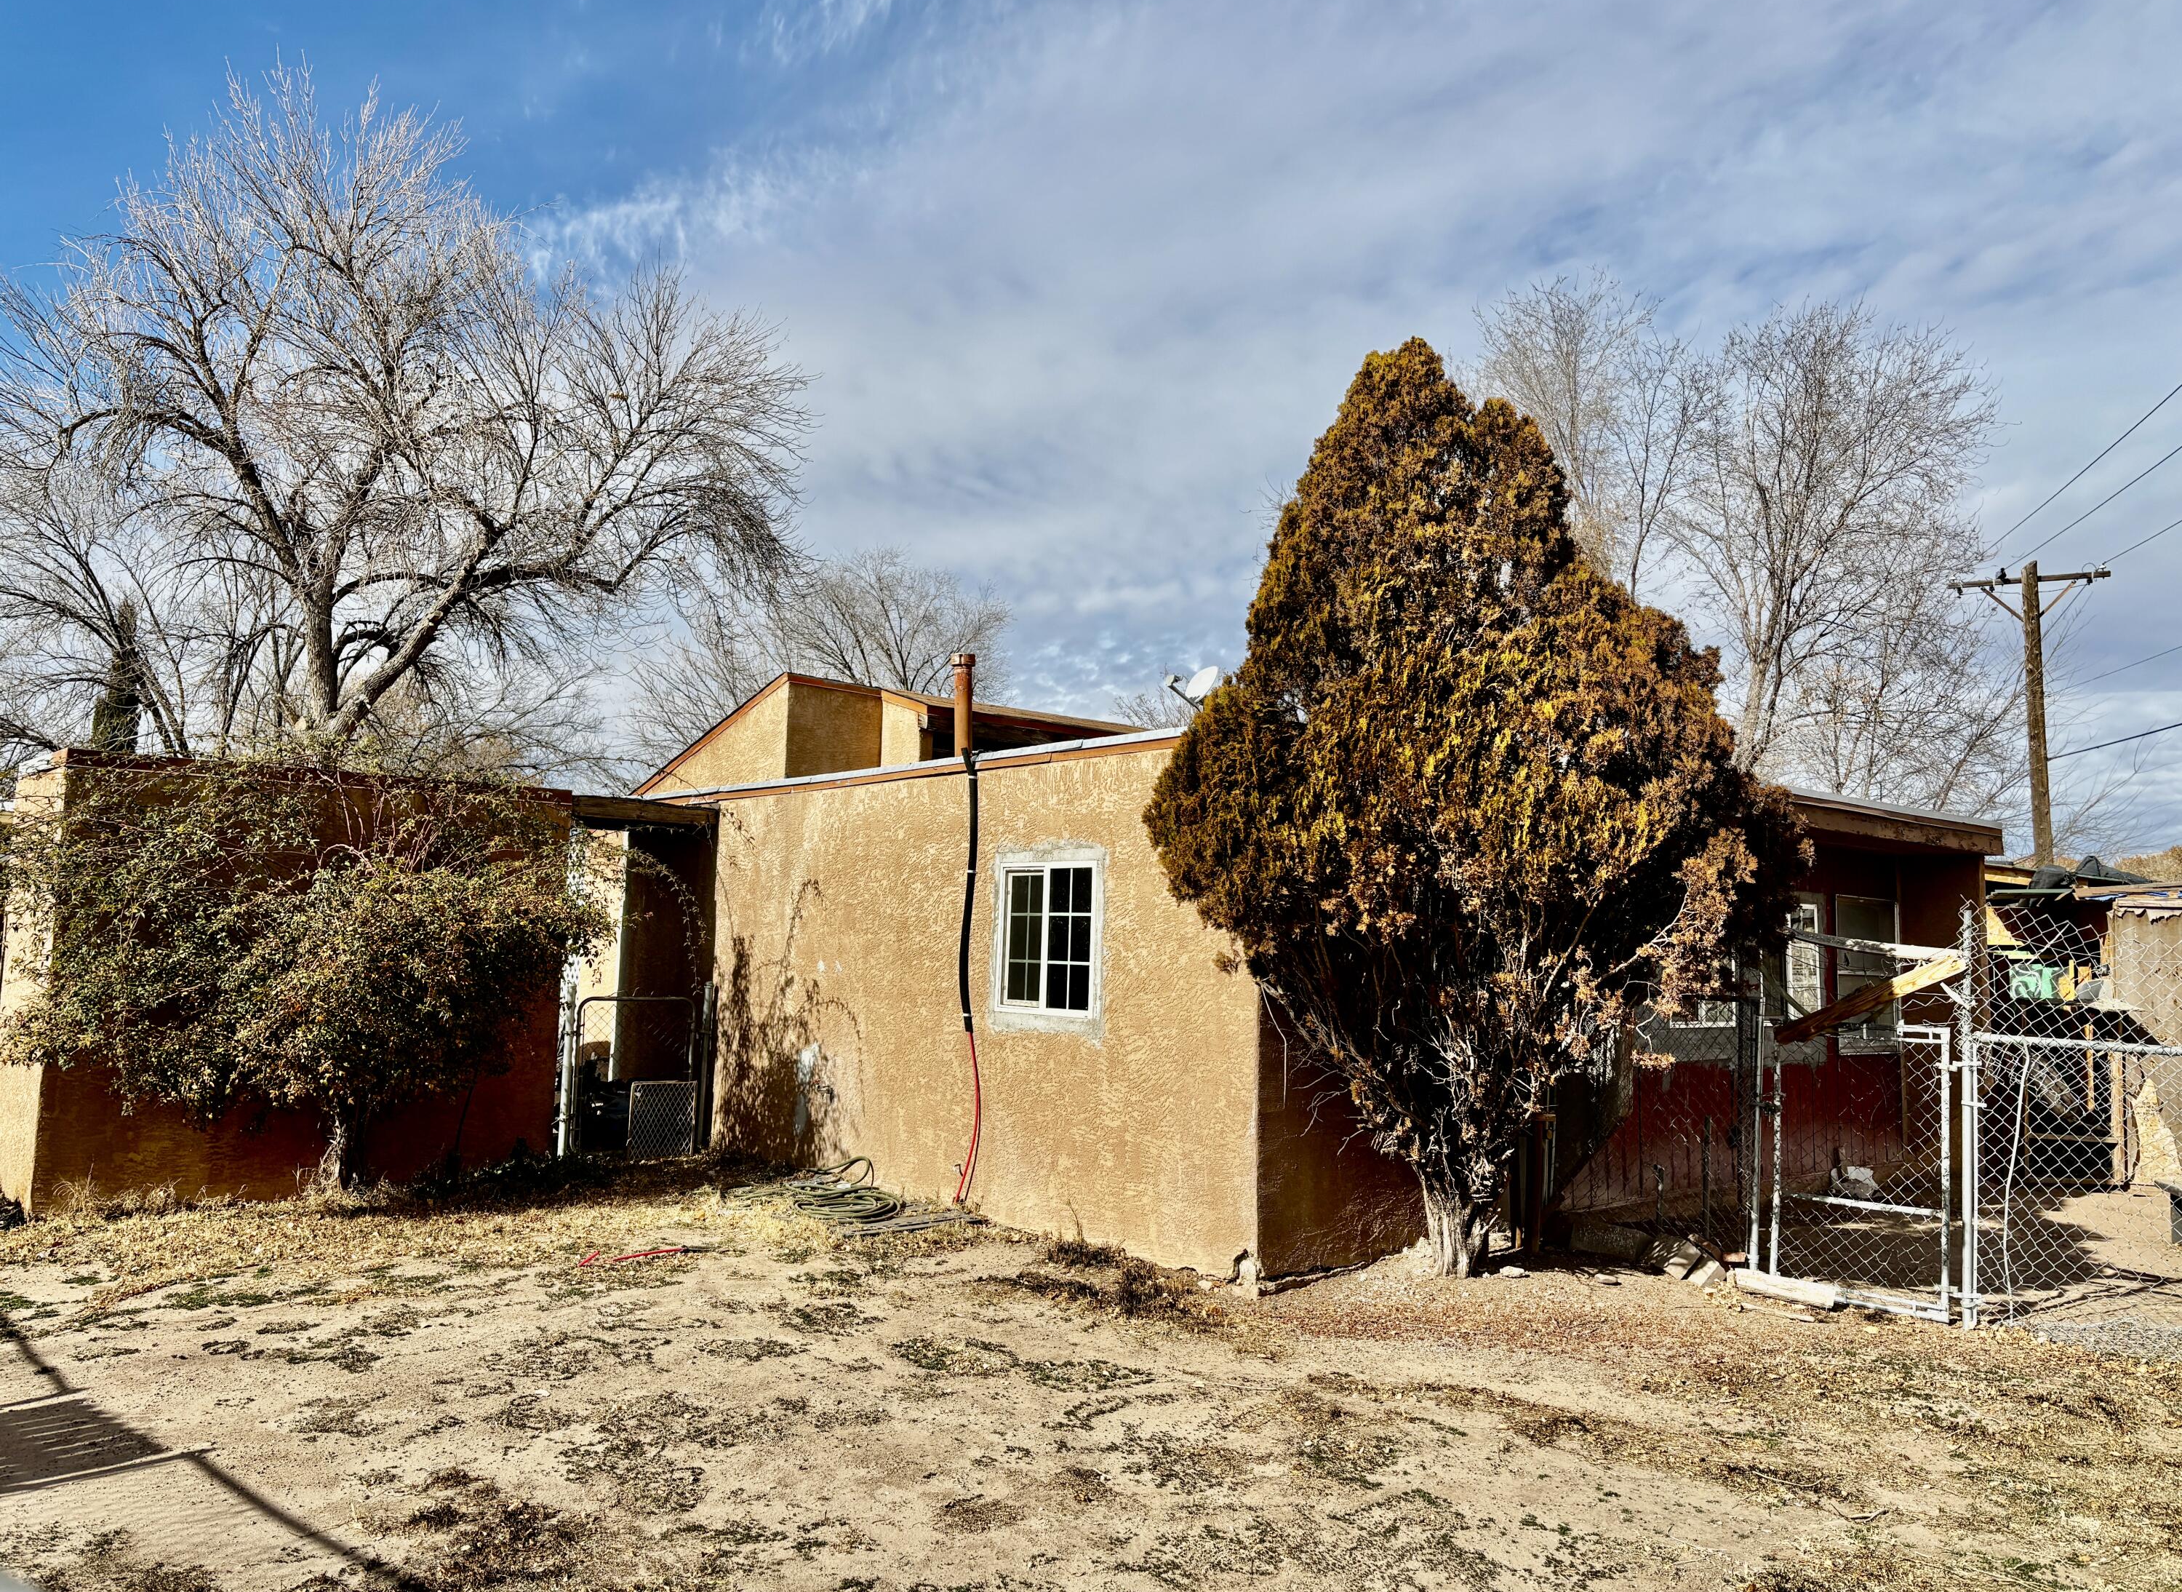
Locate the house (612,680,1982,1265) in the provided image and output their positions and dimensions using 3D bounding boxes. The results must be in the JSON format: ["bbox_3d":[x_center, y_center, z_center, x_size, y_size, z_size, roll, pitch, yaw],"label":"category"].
[{"bbox_3d":[1.612,1.093,14.063,9.400,3.800,8.400,6,-8,-43],"label":"house"}]

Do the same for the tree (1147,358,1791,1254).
[{"bbox_3d":[2.028,-0.003,8.640,3.400,4.947,3.200,1,-6,0],"label":"tree"}]

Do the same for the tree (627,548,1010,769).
[{"bbox_3d":[-5.083,-0.128,30.144,7.055,9.095,6.702,1,-6,0],"label":"tree"}]

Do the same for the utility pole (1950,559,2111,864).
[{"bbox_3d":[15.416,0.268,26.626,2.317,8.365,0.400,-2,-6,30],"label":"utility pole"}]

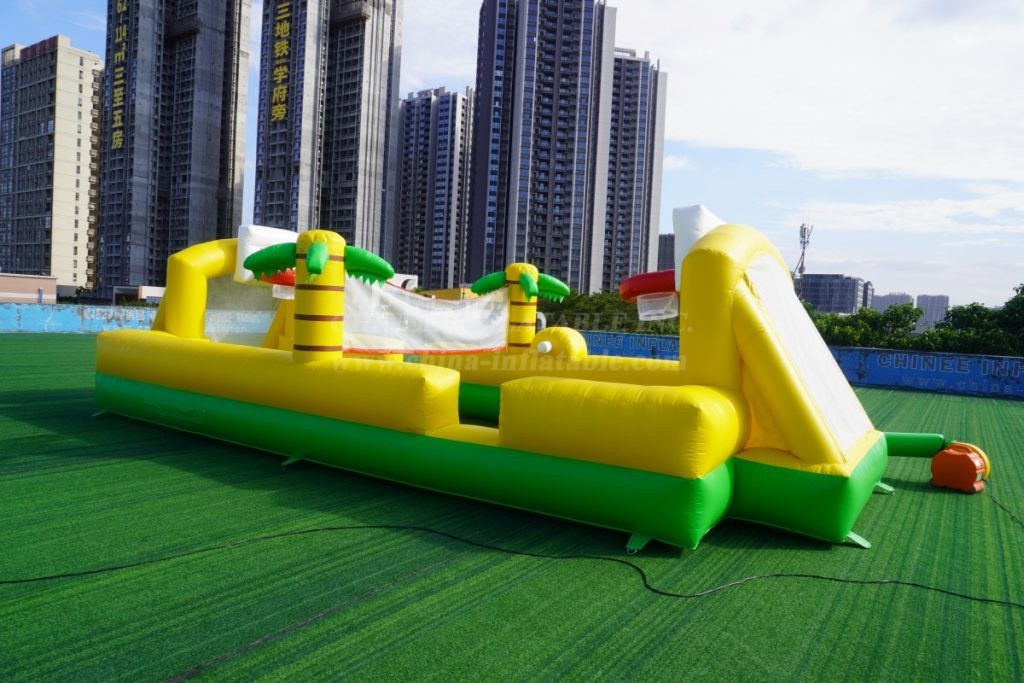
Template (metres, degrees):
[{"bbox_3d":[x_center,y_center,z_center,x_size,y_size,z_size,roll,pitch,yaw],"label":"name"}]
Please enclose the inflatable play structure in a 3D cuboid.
[{"bbox_3d":[-0.694,-0.142,8.819,10.741,2.693,4.682,4,2,34],"label":"inflatable play structure"}]

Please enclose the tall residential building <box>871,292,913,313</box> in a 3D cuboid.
[{"bbox_3d":[625.340,-31.670,1124.110,54.000,97.000,22.000,3,1,27],"label":"tall residential building"}]

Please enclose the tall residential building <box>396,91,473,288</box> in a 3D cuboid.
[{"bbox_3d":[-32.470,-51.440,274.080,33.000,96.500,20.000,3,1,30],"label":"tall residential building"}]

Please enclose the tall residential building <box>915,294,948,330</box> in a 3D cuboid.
[{"bbox_3d":[669.330,-27.090,1089.150,42.000,93.500,21.000,3,1,27],"label":"tall residential building"}]

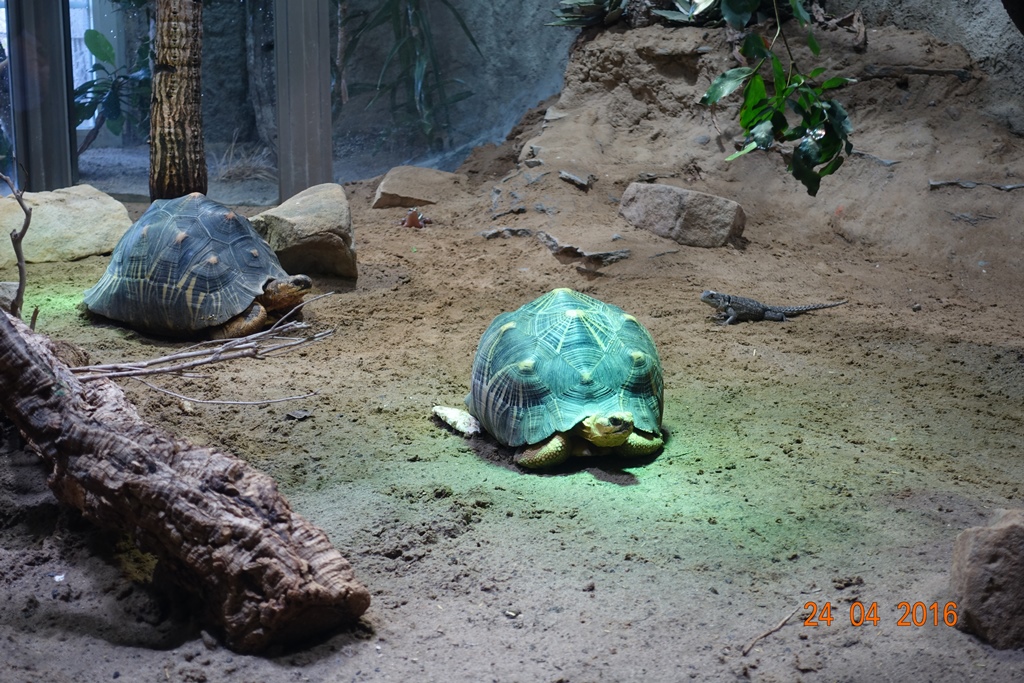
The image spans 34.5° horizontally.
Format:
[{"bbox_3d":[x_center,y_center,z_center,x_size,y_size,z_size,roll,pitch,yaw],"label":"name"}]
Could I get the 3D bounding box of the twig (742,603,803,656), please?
[{"bbox_3d":[0.263,0.291,1.665,0.016,0.020,0.108,9,16,35],"label":"twig"}]

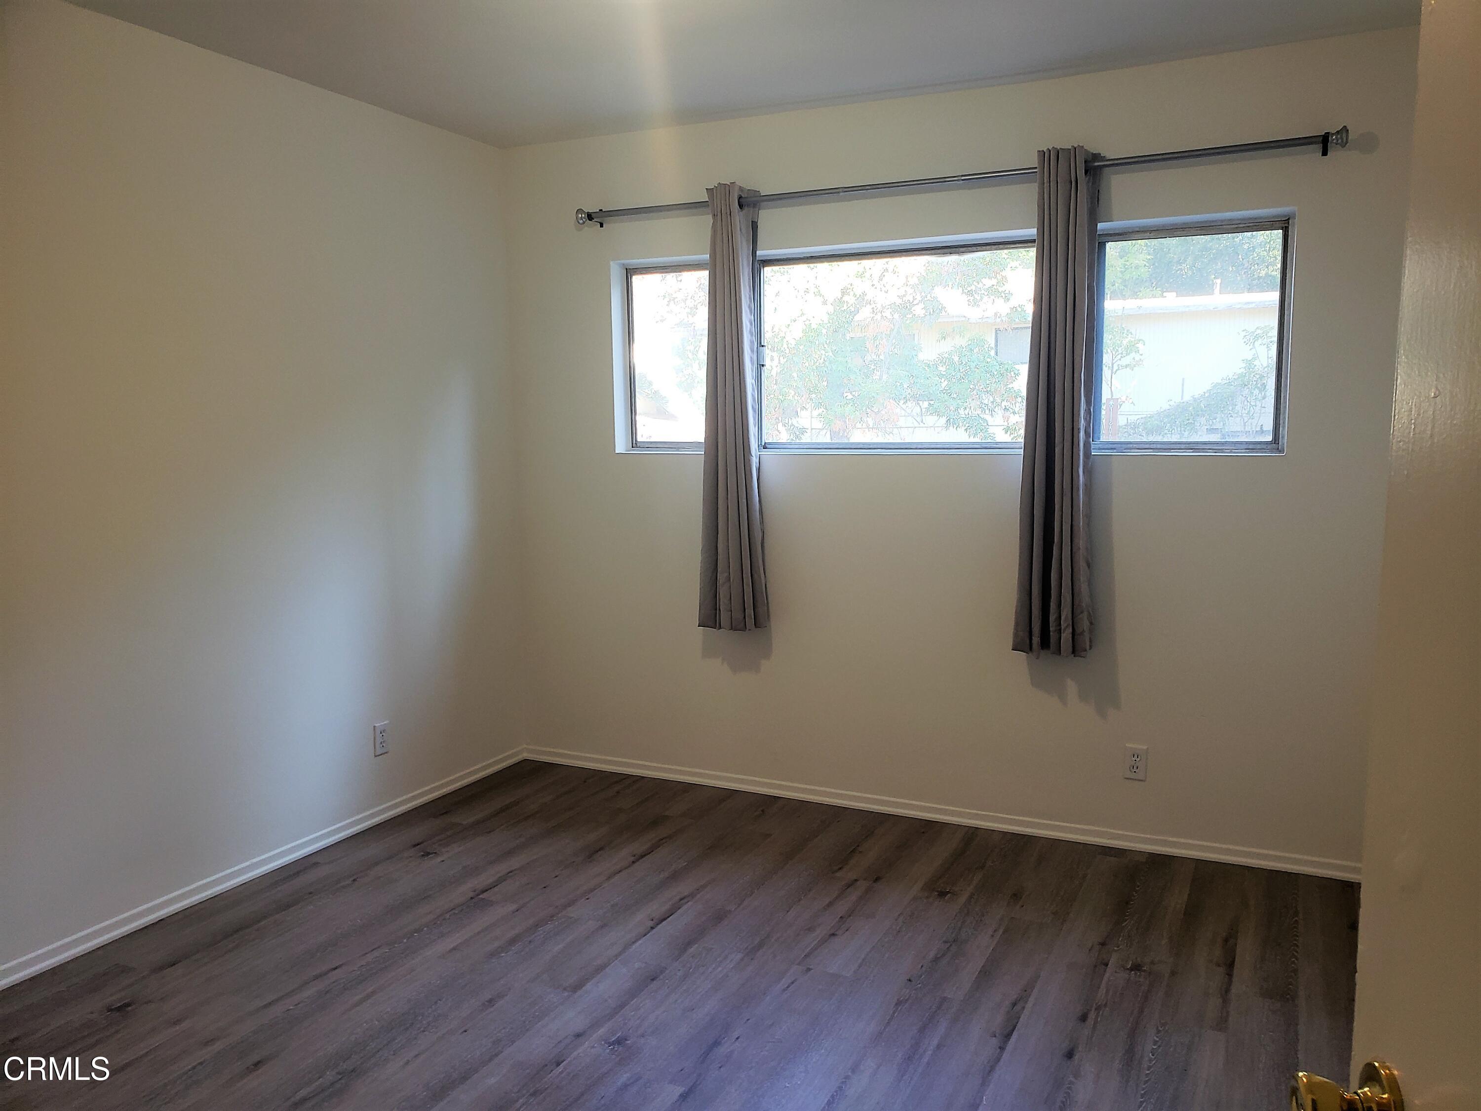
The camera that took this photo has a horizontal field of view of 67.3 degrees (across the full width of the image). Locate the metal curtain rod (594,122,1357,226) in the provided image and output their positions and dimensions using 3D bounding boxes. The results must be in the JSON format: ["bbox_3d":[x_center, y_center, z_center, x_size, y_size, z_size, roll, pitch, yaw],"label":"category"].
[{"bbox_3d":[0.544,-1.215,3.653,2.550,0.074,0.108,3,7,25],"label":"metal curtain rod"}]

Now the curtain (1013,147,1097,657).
[{"bbox_3d":[0.997,-0.461,3.504,0.233,1.567,0.146,3,7,25],"label":"curtain"}]

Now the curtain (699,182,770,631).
[{"bbox_3d":[-0.030,-0.514,3.994,0.242,1.573,0.146,3,7,25],"label":"curtain"}]

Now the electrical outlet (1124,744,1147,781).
[{"bbox_3d":[1.275,0.671,3.590,0.070,0.115,0.010,3,7,25],"label":"electrical outlet"}]

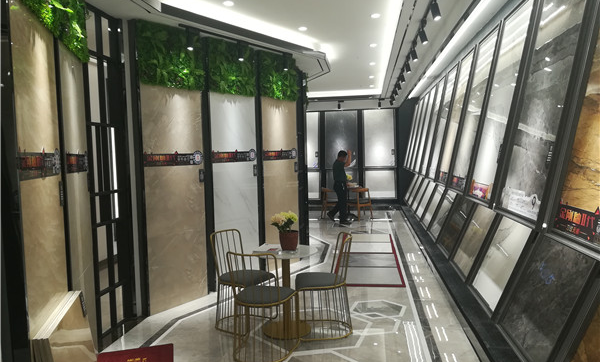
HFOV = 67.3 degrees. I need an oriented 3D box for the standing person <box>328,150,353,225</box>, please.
[{"bbox_3d":[0.937,0.125,10.428,0.560,1.680,0.500,-1,4,9],"label":"standing person"}]

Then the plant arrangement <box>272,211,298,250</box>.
[{"bbox_3d":[-0.147,0.472,4.277,0.245,0.352,0.210,-1,3,9],"label":"plant arrangement"}]

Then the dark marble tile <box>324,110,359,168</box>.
[{"bbox_3d":[1.167,-1.167,12.669,0.870,1.620,0.050,-1,-4,9],"label":"dark marble tile"}]

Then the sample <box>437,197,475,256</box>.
[{"bbox_3d":[2.248,0.625,6.474,0.050,0.900,0.910,23,7,6],"label":"sample"}]

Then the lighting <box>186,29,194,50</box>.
[{"bbox_3d":[-1.144,-1.478,4.707,0.066,0.200,0.066,2,5,43],"label":"lighting"}]

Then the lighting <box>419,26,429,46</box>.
[{"bbox_3d":[1.202,-1.414,4.386,0.100,0.170,0.080,-1,4,9],"label":"lighting"}]

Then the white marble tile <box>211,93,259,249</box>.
[{"bbox_3d":[-0.823,0.107,5.743,0.040,2.380,0.910,1,4,30],"label":"white marble tile"}]

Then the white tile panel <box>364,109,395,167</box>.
[{"bbox_3d":[2.207,-1.208,12.510,0.830,1.620,0.050,-1,-4,9],"label":"white tile panel"}]

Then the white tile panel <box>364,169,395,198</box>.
[{"bbox_3d":[2.387,0.104,13.431,0.900,0.880,0.040,-1,-20,9],"label":"white tile panel"}]

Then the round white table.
[{"bbox_3d":[-0.130,1.019,4.168,0.610,0.745,0.610,-1,4,0],"label":"round white table"}]

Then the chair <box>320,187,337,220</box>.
[{"bbox_3d":[0.822,0.557,11.209,0.520,0.770,0.520,-3,4,-16],"label":"chair"}]

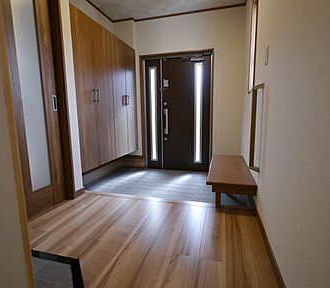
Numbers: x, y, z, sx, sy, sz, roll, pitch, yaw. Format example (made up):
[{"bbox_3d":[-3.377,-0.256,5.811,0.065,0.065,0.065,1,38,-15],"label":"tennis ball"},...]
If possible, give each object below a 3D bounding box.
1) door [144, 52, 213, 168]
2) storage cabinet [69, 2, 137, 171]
[{"bbox_3d":[0.224,-0.498,3.561,1.145,1.964,0.080,2,9,16],"label":"door"},{"bbox_3d":[-0.903,-0.655,2.922,0.370,1.764,1.564,2,9,16],"label":"storage cabinet"}]

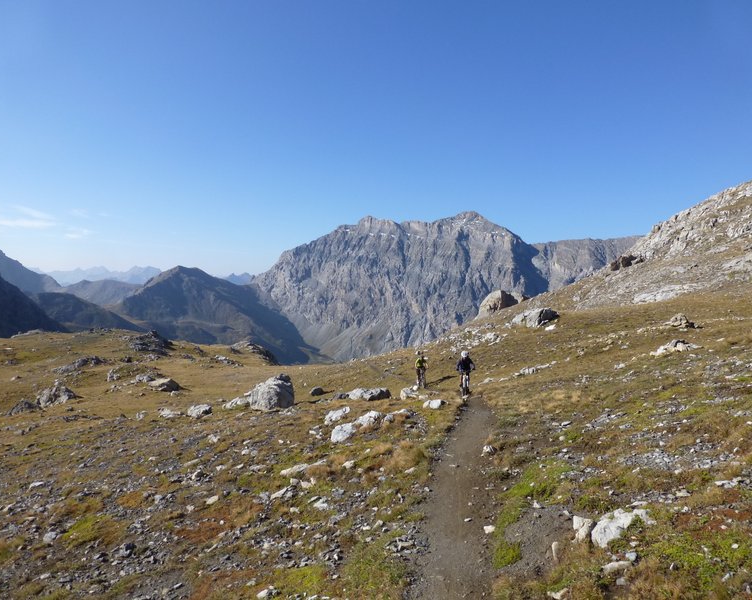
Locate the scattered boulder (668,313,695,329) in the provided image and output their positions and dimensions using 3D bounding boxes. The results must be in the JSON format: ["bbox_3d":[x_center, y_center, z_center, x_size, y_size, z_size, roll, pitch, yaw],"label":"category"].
[{"bbox_3d":[17.073,1.146,31.000,1.600,0.800,1.250,1,1,24],"label":"scattered boulder"}]

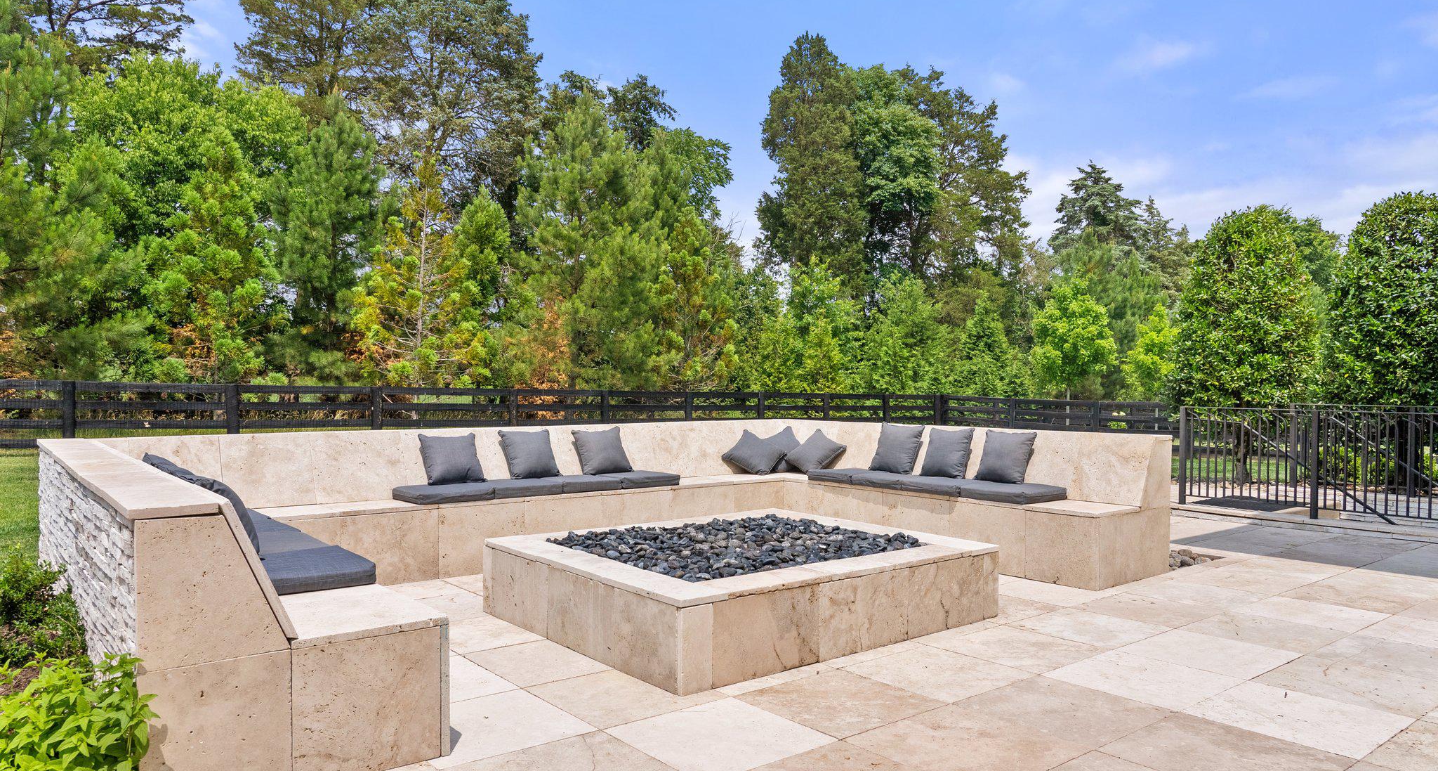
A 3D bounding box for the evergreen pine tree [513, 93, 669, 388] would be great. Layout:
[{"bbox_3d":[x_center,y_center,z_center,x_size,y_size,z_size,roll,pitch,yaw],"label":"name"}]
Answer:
[{"bbox_3d":[-3.670,-3.530,27.500,4.480,9.670,4.480,0,0,0],"label":"evergreen pine tree"}]

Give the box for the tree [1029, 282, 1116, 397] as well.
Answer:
[{"bbox_3d":[10.700,-0.790,29.000,2.620,4.780,2.620,0,0,0],"label":"tree"}]

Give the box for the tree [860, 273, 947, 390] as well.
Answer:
[{"bbox_3d":[6.360,-1.120,33.000,3.090,5.240,3.090,0,0,0],"label":"tree"}]

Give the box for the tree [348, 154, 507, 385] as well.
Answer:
[{"bbox_3d":[-7.740,-2.400,25.500,4.150,7.310,4.150,0,0,0],"label":"tree"}]

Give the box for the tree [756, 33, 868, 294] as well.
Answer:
[{"bbox_3d":[4.180,-7.130,43.000,4.990,17.260,4.990,0,0,0],"label":"tree"}]

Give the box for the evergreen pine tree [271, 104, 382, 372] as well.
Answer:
[{"bbox_3d":[-10.470,-3.150,25.500,3.050,8.800,3.050,0,0,0],"label":"evergreen pine tree"}]

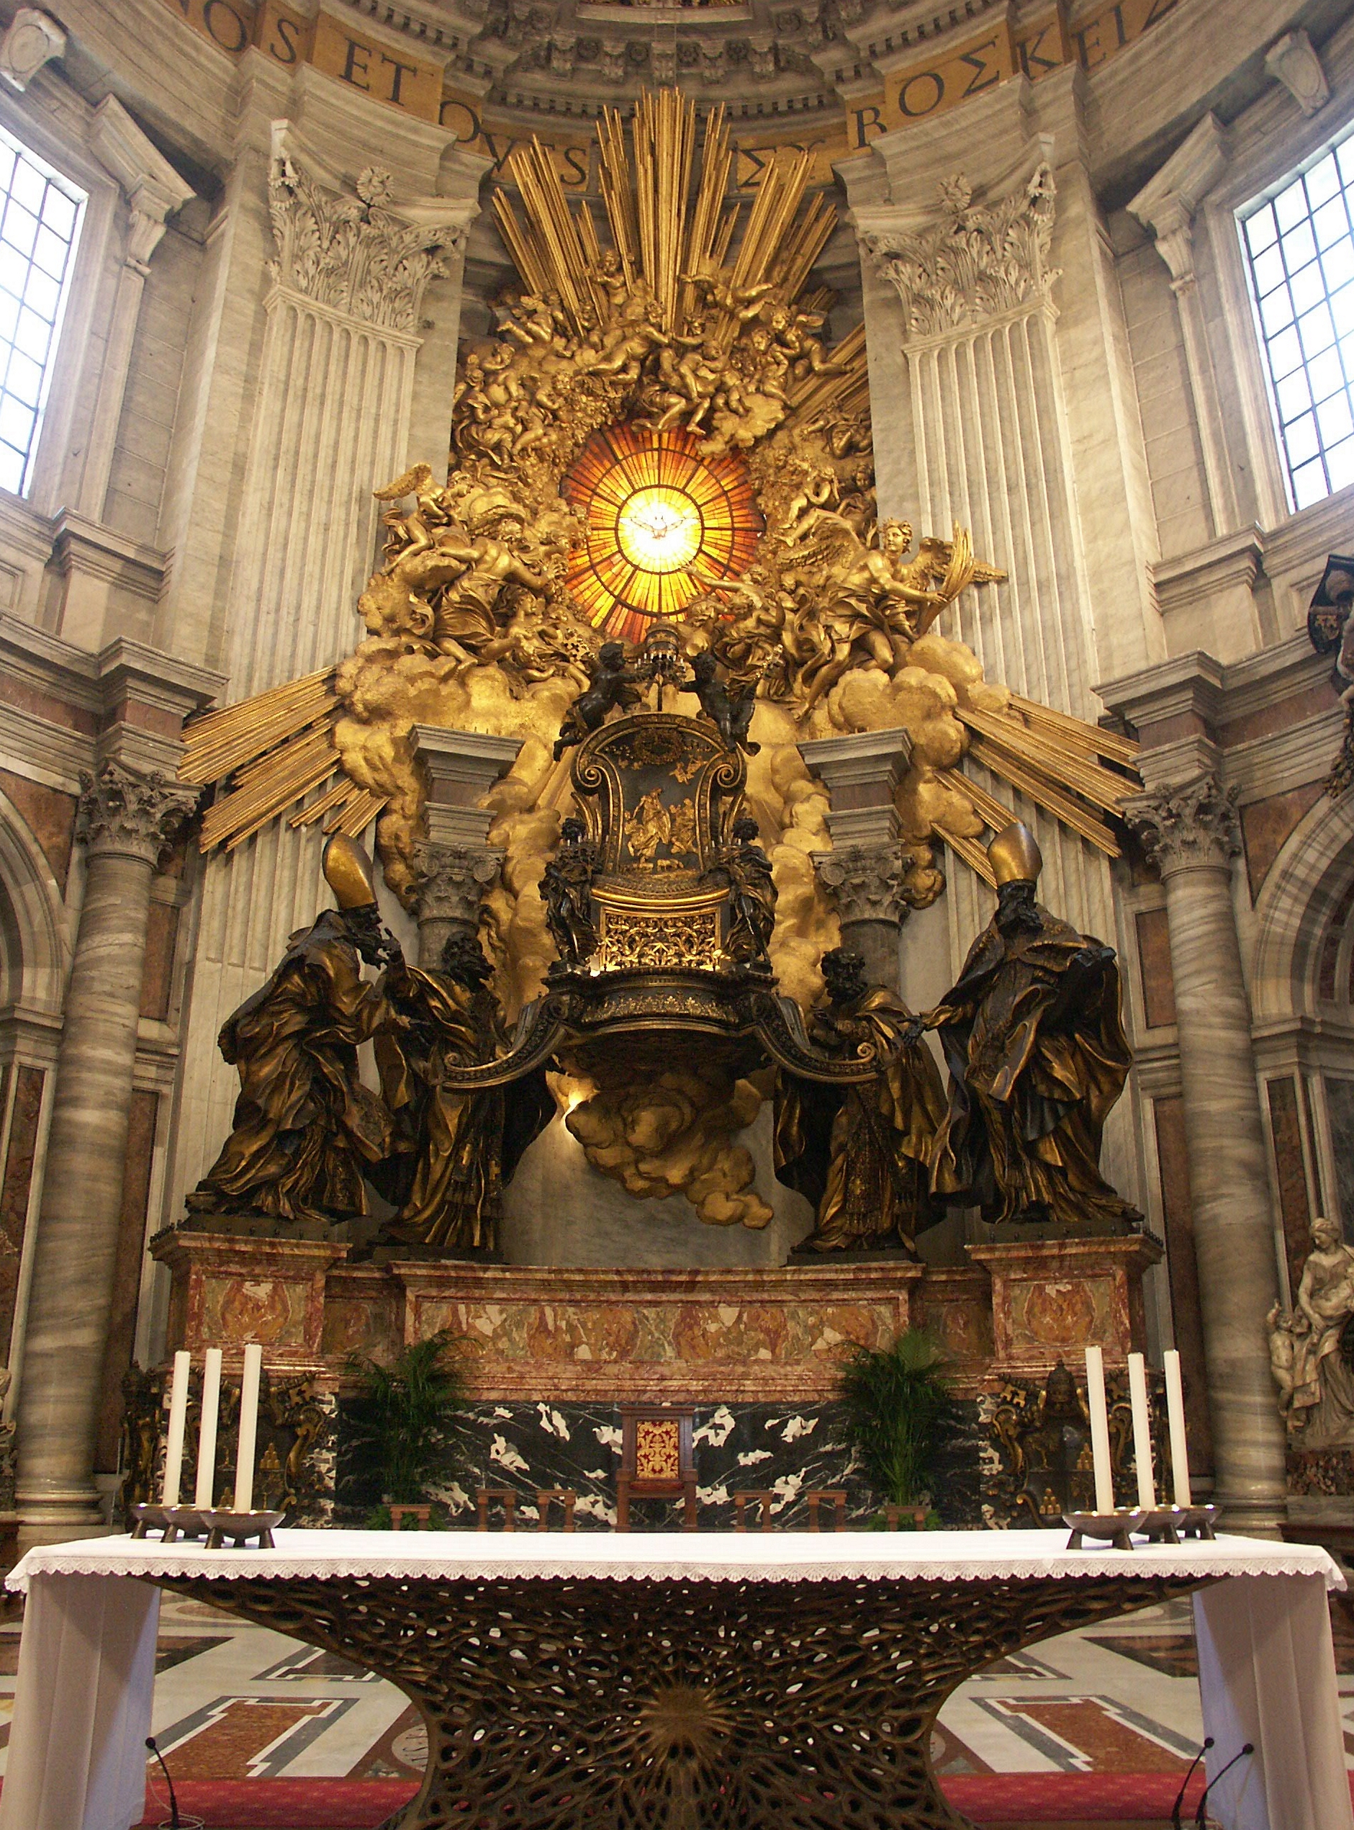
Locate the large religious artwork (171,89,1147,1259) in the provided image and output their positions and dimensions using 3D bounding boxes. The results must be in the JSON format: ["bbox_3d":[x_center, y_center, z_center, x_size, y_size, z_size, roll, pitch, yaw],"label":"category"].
[{"bbox_3d":[-0.300,-6.220,24.375,14.200,23.400,6.000,1,-20,-2],"label":"large religious artwork"}]

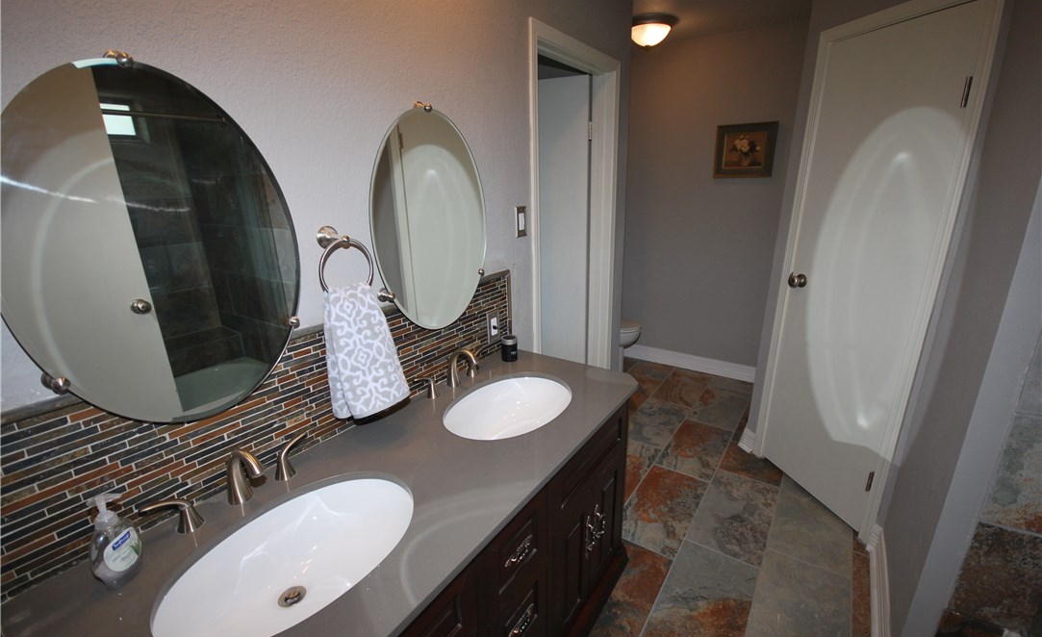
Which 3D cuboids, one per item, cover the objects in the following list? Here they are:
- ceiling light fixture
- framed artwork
[{"bbox_3d":[0.783,-1.737,2.674,0.345,0.135,0.345,10,20,34],"label":"ceiling light fixture"},{"bbox_3d":[1.541,-1.153,3.001,0.370,0.349,0.025,10,20,34],"label":"framed artwork"}]

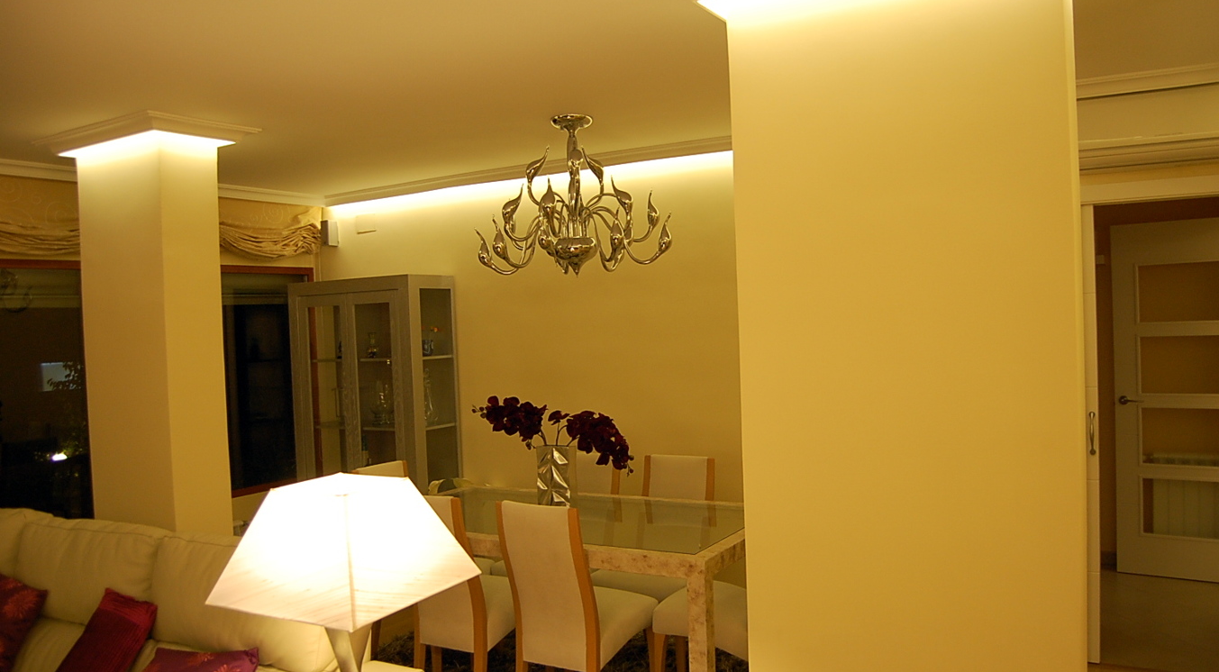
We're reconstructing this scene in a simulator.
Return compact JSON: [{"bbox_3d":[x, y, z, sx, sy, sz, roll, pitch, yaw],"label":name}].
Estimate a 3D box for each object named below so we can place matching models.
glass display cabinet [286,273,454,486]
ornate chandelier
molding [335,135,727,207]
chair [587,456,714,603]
[{"bbox_3d":[-1.552,0.594,6.050,1.105,1.920,0.415,-1,2,32],"label":"glass display cabinet"},{"bbox_3d":[-0.165,-0.637,4.195,0.900,0.710,0.900,-2,1,0],"label":"ornate chandelier"},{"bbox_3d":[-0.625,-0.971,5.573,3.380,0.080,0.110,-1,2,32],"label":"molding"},{"bbox_3d":[0.221,1.070,4.265,0.450,0.930,0.540,-1,2,32],"label":"chair"}]

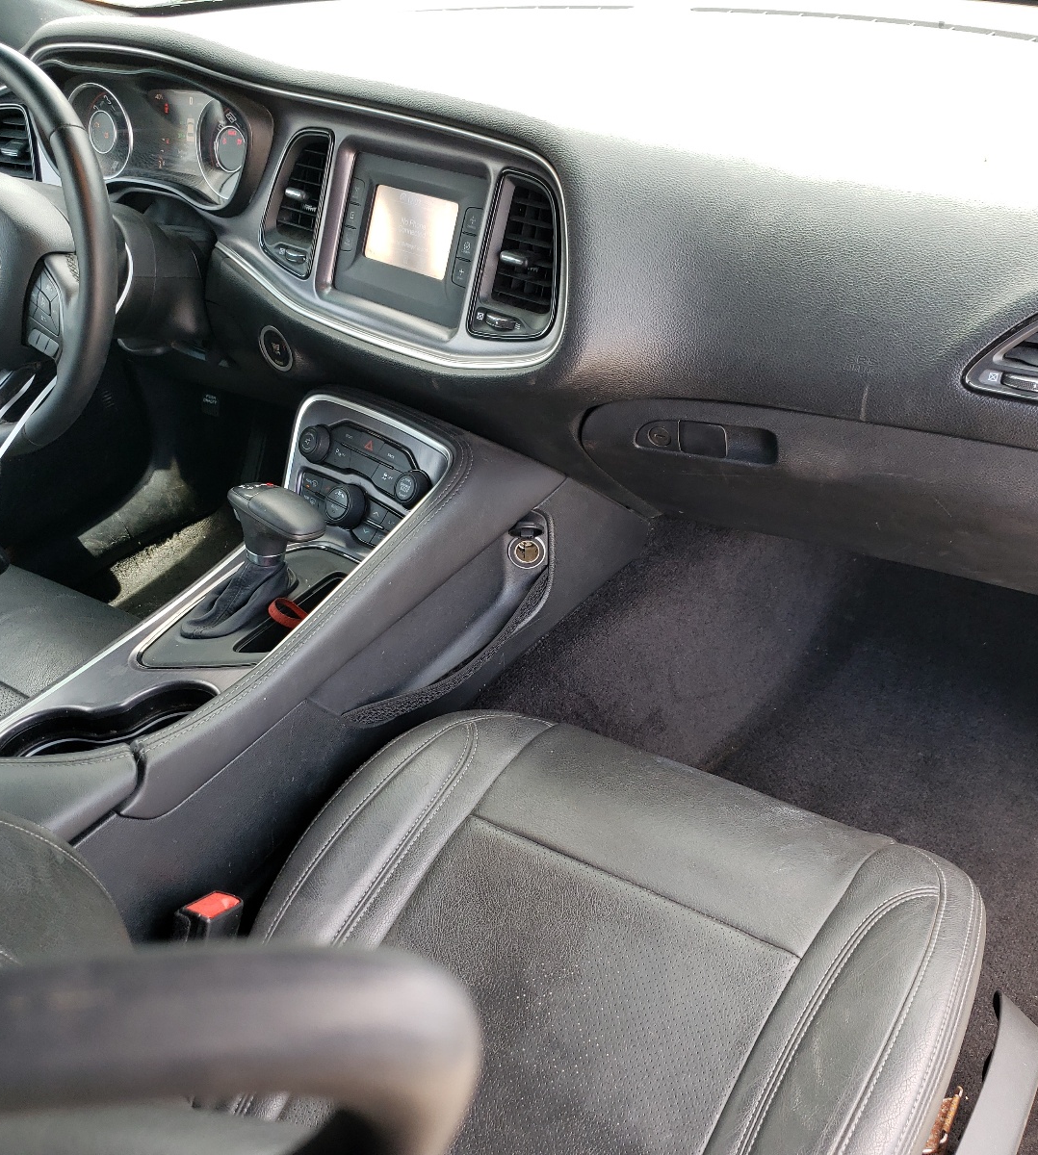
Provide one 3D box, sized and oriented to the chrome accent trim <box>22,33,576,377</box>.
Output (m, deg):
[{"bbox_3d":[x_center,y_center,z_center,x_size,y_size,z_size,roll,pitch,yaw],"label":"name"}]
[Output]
[{"bbox_3d":[-0.244,-0.371,1.115,0.687,0.232,0.091,21,31,31],"label":"chrome accent trim"}]

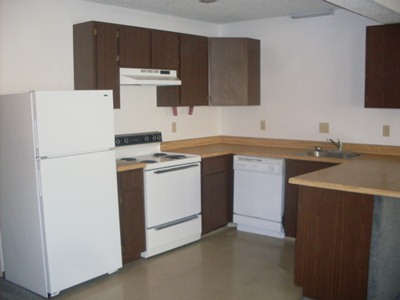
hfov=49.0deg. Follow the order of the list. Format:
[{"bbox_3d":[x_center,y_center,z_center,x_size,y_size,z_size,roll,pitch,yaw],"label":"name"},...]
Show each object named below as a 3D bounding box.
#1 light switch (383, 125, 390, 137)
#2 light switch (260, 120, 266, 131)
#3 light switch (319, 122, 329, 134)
[{"bbox_3d":[1.847,-0.192,4.358,0.071,0.115,0.013,5,9,41],"label":"light switch"},{"bbox_3d":[0.756,-0.300,5.315,0.071,0.115,0.013,5,9,41],"label":"light switch"},{"bbox_3d":[1.351,-0.241,4.793,0.116,0.115,0.013,5,9,41],"label":"light switch"}]

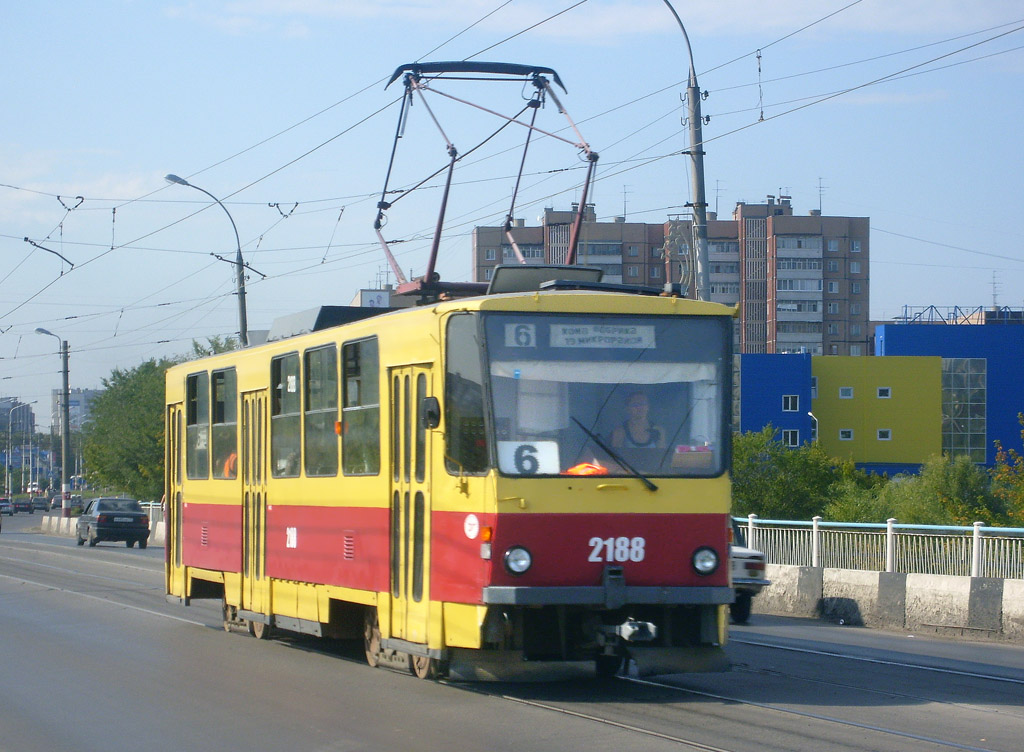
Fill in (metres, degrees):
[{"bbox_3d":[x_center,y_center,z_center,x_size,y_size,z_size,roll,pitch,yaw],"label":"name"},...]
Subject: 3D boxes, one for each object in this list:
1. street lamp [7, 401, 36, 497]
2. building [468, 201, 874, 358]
[{"bbox_3d":[-42.778,7.136,271.821,2.500,9.900,0.320,0,-2,-7],"label":"street lamp"},{"bbox_3d":[21.875,-6.392,426.231,54.000,34.000,20.000,0,-2,2],"label":"building"}]

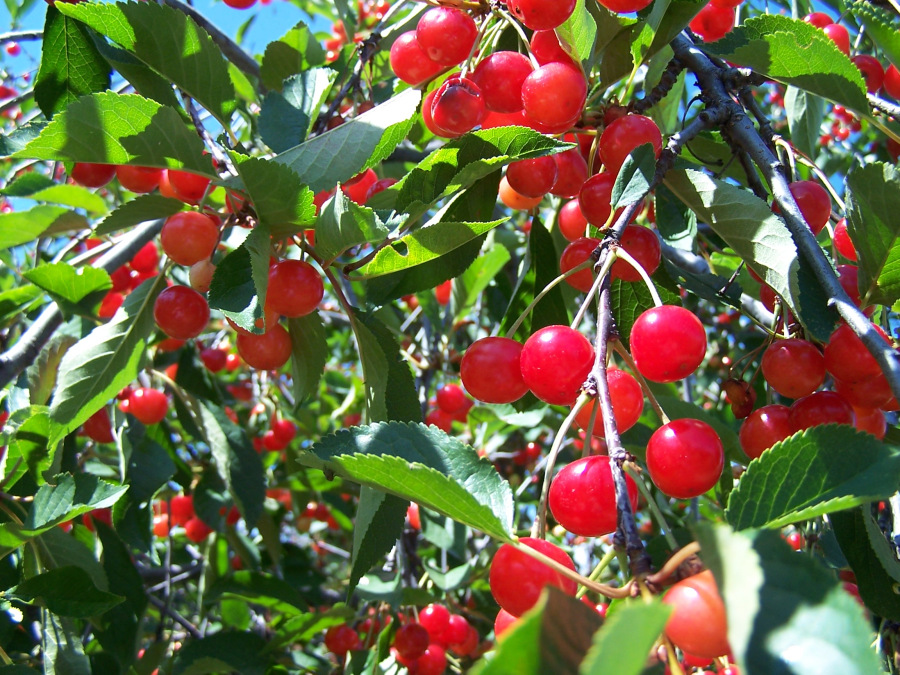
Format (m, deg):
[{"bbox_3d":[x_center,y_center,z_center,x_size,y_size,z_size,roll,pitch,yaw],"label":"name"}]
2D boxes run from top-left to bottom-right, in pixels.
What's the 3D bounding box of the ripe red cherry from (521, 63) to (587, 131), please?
[{"bbox_3d":[0.032,-0.074,0.303,0.021,0.021,0.021,0,-15,0],"label":"ripe red cherry"}]

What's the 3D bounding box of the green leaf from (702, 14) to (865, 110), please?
[{"bbox_3d":[0.140,-0.116,0.410,0.078,0.031,0.025,21,-24,0],"label":"green leaf"}]

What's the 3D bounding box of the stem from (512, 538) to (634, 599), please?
[{"bbox_3d":[0.029,0.054,0.227,0.035,0.006,0.005,26,0,-21],"label":"stem"}]

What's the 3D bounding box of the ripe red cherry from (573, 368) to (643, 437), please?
[{"bbox_3d":[0.047,0.019,0.295,0.021,0.020,0.021,0,-25,0],"label":"ripe red cherry"}]

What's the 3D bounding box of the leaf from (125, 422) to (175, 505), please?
[{"bbox_3d":[-0.170,0.072,0.560,0.032,0.050,0.008,3,-27,-5],"label":"leaf"}]

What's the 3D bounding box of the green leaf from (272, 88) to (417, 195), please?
[{"bbox_3d":[-0.036,-0.065,0.345,0.062,0.022,0.020,-26,-6,0],"label":"green leaf"}]

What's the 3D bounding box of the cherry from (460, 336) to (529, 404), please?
[{"bbox_3d":[0.014,0.010,0.302,0.021,0.020,0.021,0,-25,0],"label":"cherry"}]

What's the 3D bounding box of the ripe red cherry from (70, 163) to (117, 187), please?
[{"bbox_3d":[-0.159,-0.077,0.441,0.021,0.020,0.021,0,-18,0],"label":"ripe red cherry"}]

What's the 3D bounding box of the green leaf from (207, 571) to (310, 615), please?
[{"bbox_3d":[-0.113,0.150,0.580,0.062,0.030,0.014,7,-60,1],"label":"green leaf"}]

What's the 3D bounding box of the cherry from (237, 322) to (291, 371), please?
[{"bbox_3d":[-0.071,0.002,0.377,0.021,0.020,0.021,0,-18,0],"label":"cherry"}]

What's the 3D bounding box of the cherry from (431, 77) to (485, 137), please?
[{"bbox_3d":[0.003,-0.084,0.357,0.020,0.020,0.020,9,-18,0],"label":"cherry"}]

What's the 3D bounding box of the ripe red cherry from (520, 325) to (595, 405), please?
[{"bbox_3d":[0.029,0.007,0.267,0.021,0.020,0.021,16,-12,0],"label":"ripe red cherry"}]

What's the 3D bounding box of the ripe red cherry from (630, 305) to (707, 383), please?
[{"bbox_3d":[0.060,0.002,0.271,0.021,0.020,0.021,0,-33,0],"label":"ripe red cherry"}]

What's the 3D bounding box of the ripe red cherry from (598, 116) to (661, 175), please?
[{"bbox_3d":[0.061,-0.064,0.332,0.021,0.020,0.021,0,-33,0],"label":"ripe red cherry"}]

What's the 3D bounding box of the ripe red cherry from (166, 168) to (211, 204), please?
[{"bbox_3d":[-0.104,-0.064,0.400,0.021,0.020,0.021,0,-17,0],"label":"ripe red cherry"}]

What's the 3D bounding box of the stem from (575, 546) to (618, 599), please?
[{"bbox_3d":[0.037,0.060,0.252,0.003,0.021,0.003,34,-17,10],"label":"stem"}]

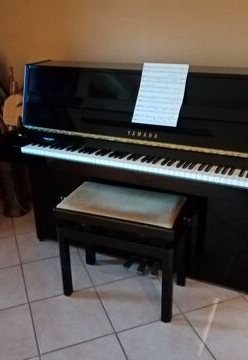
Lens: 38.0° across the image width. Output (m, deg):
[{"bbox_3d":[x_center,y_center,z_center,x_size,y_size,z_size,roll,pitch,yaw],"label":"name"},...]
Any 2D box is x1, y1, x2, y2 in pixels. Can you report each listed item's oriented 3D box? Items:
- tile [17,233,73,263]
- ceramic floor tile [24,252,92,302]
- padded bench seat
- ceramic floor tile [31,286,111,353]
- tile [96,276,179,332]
[{"bbox_3d":[-0.495,0.408,2.287,0.334,0.010,0.334,-9,25,-19],"label":"tile"},{"bbox_3d":[-0.375,0.531,1.996,0.334,0.010,0.334,-9,25,-19],"label":"ceramic floor tile"},{"bbox_3d":[0.000,0.331,1.790,0.591,0.512,0.324,8,25,19],"label":"padded bench seat"},{"bbox_3d":[-0.255,0.654,1.705,0.334,0.010,0.334,-9,25,-19],"label":"ceramic floor tile"},{"bbox_3d":[0.061,0.604,1.814,0.334,0.010,0.334,-9,25,-19],"label":"tile"}]

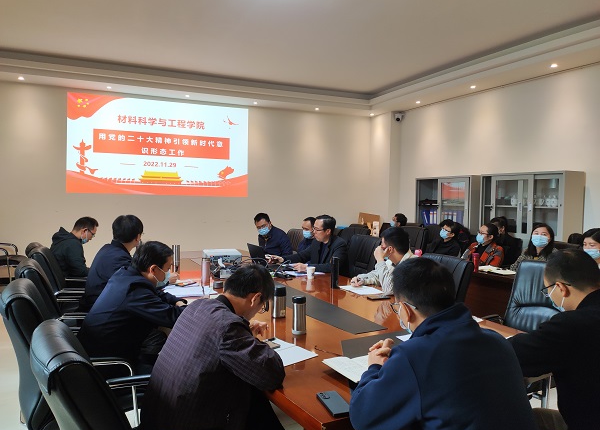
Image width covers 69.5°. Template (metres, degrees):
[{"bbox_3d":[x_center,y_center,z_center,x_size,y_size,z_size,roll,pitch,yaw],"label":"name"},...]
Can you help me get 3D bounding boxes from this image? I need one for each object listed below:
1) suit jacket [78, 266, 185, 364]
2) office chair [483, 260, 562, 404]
[{"bbox_3d":[-0.985,0.575,2.480,0.550,0.560,0.510,-1,3,-28],"label":"suit jacket"},{"bbox_3d":[1.476,0.849,2.768,0.660,1.050,0.620,-1,3,-37],"label":"office chair"}]

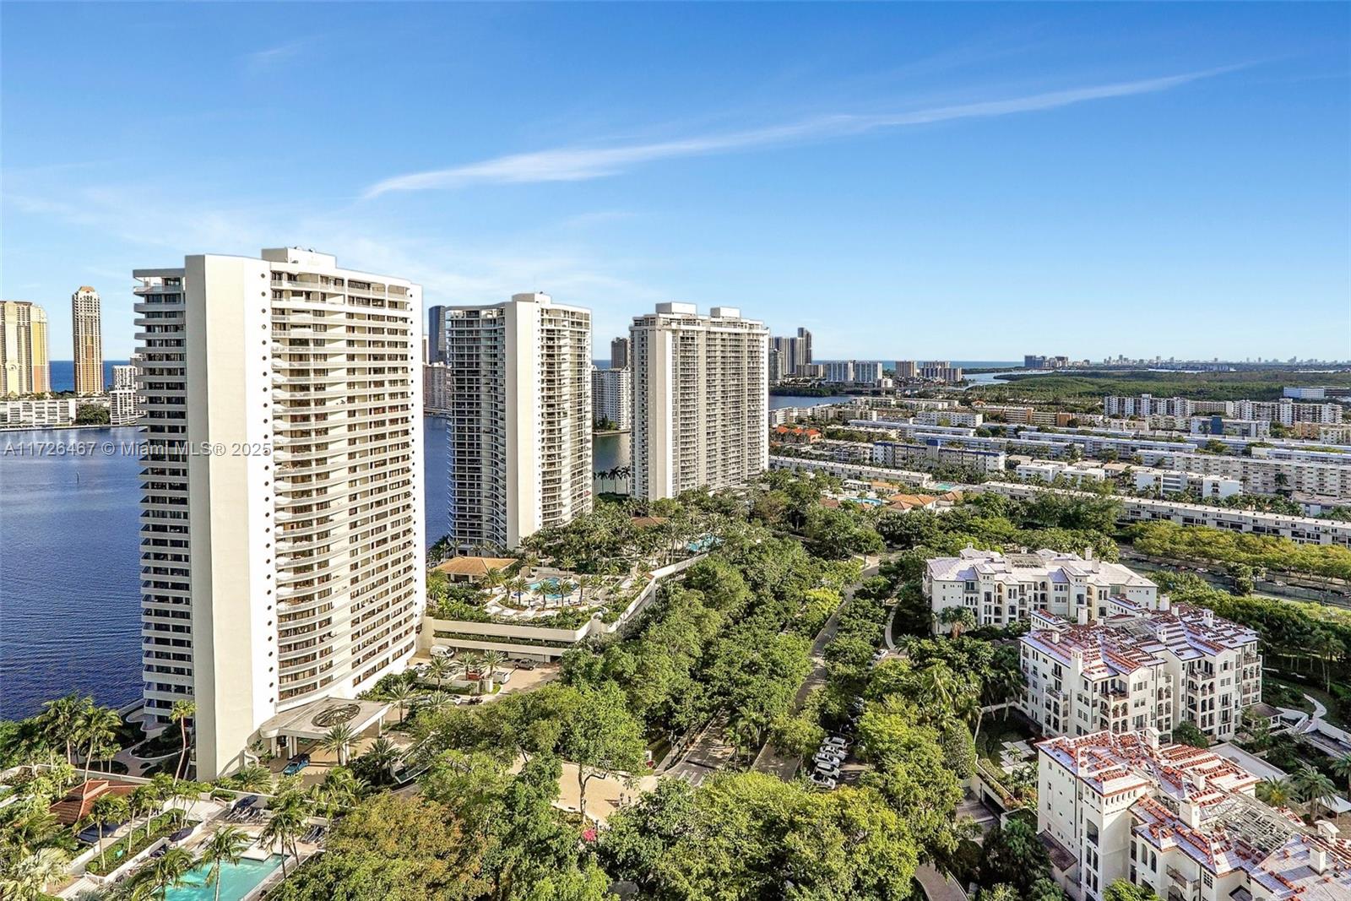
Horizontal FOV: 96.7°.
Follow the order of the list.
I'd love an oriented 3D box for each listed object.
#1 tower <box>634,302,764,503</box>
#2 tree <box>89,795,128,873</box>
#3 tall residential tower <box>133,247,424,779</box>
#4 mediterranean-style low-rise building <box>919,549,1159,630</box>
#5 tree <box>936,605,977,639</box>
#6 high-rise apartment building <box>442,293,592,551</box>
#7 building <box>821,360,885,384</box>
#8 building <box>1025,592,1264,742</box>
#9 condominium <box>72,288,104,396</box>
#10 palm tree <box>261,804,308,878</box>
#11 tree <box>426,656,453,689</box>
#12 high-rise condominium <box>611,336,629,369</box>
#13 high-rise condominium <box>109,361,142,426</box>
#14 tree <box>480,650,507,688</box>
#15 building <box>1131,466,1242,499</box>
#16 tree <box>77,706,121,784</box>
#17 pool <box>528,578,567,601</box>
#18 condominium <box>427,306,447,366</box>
[{"bbox_3d":[14.815,-25.974,318.000,30.000,97.000,76.000,4,7,41],"label":"tower"},{"bbox_3d":[-78.100,53.000,82.500,5.600,9.400,5.600,-6,9,-43],"label":"tree"},{"bbox_3d":[-85.200,7.000,132.000,38.500,92.000,47.000,2,4,27],"label":"tall residential tower"},{"bbox_3d":[91.700,37.000,159.000,53.000,18.000,21.000,0,7,4],"label":"mediterranean-style low-rise building"},{"bbox_3d":[68.400,43.500,146.000,8.800,9.400,8.800,3,7,25],"label":"tree"},{"bbox_3d":[-60.400,-10.500,228.900,41.000,92.000,45.000,2,5,28],"label":"high-rise apartment building"},{"bbox_3d":[518.000,-224.000,1750.000,168.000,66.000,50.000,4,7,29],"label":"building"},{"bbox_3d":[91.100,42.750,118.800,47.000,18.500,22.000,-2,7,-17],"label":"building"},{"bbox_3d":[-1028.000,-183.000,1050.000,34.000,193.000,32.000,5,8,37],"label":"condominium"},{"bbox_3d":[-54.243,54.342,83.500,6.500,9.200,6.200,-3,6,-33],"label":"palm tree"},{"bbox_3d":[-51.474,48.438,131.000,5.500,7.000,5.400,-2,5,-21],"label":"tree"},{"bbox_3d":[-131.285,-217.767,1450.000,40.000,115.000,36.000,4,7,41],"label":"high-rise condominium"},{"bbox_3d":[-607.032,-62.399,664.000,31.000,70.000,28.000,-4,5,-43],"label":"high-rise condominium"},{"bbox_3d":[-39.916,48.112,132.000,5.700,7.800,5.600,-2,5,-17],"label":"tree"},{"bbox_3d":[272.011,17.425,320.000,43.000,12.000,17.000,4,7,41],"label":"building"},{"bbox_3d":[-97.040,49.586,101.000,7.200,12.300,7.000,-5,7,-44],"label":"tree"},{"bbox_3d":[-34.400,37.900,164.000,12.000,1.200,15.000,0,6,0],"label":"pool"},{"bbox_3d":[-585.443,-253.989,1480.000,45.000,198.000,36.000,3,5,37],"label":"condominium"}]

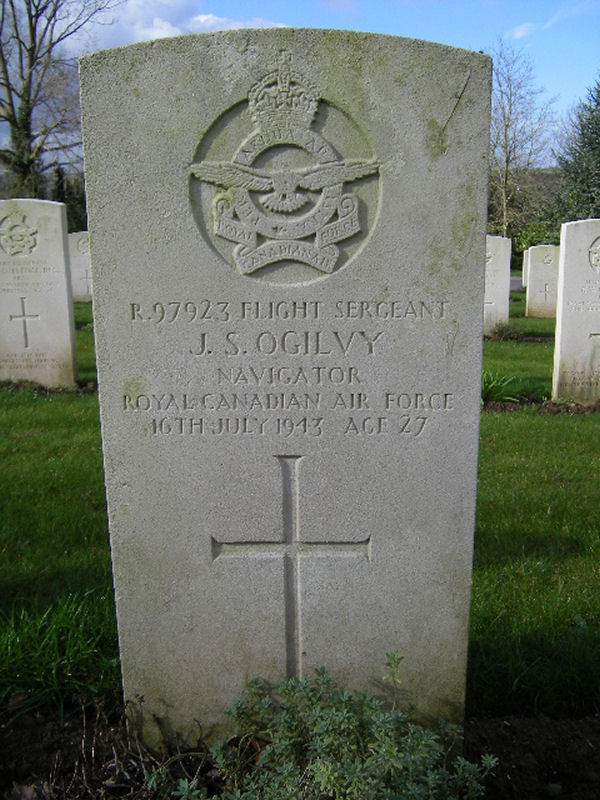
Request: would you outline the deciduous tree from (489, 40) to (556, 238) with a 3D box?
[{"bbox_3d":[6.061,-6.977,23.358,2.800,6.300,2.700,-1,12,0],"label":"deciduous tree"}]

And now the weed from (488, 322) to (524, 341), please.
[{"bbox_3d":[1.659,-0.550,6.500,0.280,0.130,0.220,-1,12,0],"label":"weed"}]

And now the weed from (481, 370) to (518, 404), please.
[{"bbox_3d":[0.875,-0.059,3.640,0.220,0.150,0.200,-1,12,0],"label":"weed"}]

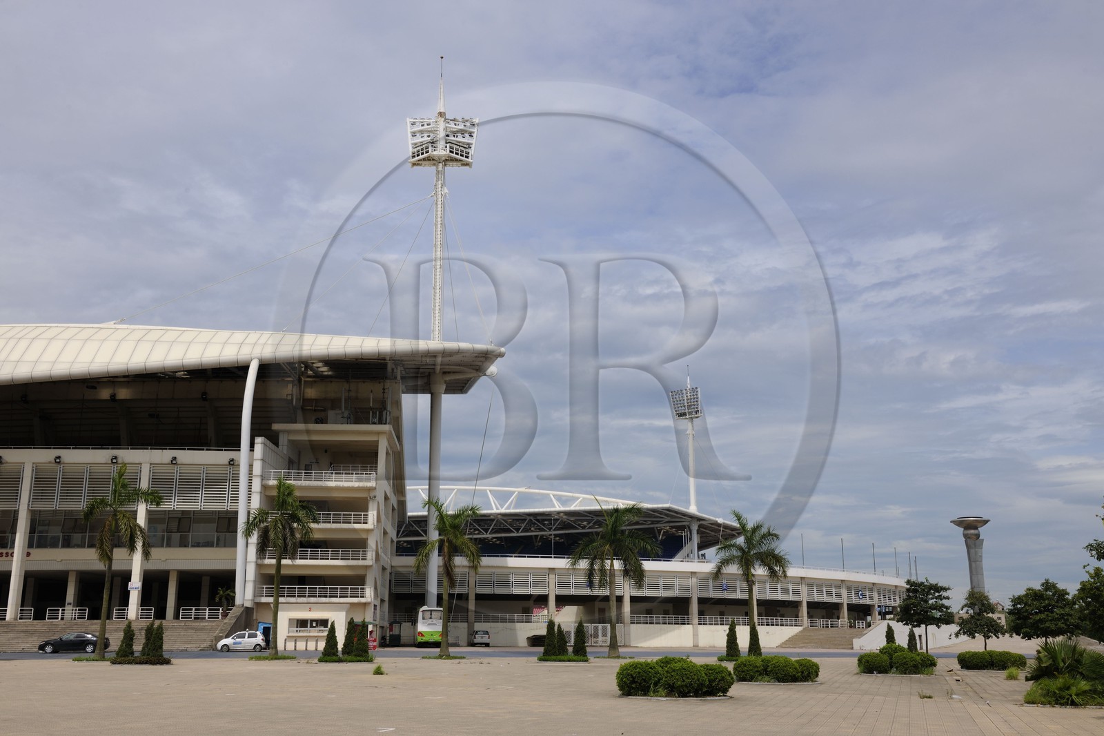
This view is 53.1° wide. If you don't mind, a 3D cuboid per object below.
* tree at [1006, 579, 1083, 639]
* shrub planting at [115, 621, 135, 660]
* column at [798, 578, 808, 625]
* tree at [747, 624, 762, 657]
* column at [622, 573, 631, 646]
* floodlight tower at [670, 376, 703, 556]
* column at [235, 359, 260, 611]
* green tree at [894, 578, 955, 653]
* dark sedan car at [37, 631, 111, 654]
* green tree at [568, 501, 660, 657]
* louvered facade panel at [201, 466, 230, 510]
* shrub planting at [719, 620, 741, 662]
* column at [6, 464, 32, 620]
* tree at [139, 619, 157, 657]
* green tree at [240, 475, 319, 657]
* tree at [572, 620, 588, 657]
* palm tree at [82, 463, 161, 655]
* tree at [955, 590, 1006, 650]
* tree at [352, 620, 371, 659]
[{"bbox_3d":[28.708,14.536,64.385,4.228,4.456,4.000,0,-13,0],"label":"tree"},{"bbox_3d":[-19.297,12.415,50.028,0.860,1.850,0.860,0,-14,0],"label":"shrub planting"},{"bbox_3d":[25.751,23.947,113.031,0.850,5.028,0.600,13,-18,-42],"label":"column"},{"bbox_3d":[9.976,13.522,54.416,0.760,1.750,0.760,0,-14,0],"label":"tree"},{"bbox_3d":[7.307,23.255,106.817,0.700,7.104,0.850,3,-14,-12],"label":"column"},{"bbox_3d":[30.281,28.631,238.587,7.200,57.267,3.200,-8,-15,29],"label":"floodlight tower"},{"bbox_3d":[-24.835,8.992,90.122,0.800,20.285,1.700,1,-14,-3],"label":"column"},{"bbox_3d":[21.475,14.344,63.609,3.330,4.468,3.200,0,-13,0],"label":"green tree"},{"bbox_3d":[-34.153,19.601,79.004,4.820,1.470,1.820,1,-14,-6],"label":"dark sedan car"},{"bbox_3d":[3.658,12.546,66.057,5.300,9.193,5.000,0,-13,0],"label":"green tree"},{"bbox_3d":[-27.349,9.761,89.917,1.963,3.533,0.150,1,-14,-6],"label":"louvered facade panel"},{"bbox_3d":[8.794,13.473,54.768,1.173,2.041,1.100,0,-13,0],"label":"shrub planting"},{"bbox_3d":[-44.443,14.490,92.401,0.680,12.850,0.780,1,-14,-3],"label":"column"},{"bbox_3d":[-18.702,12.670,51.236,0.800,1.920,0.800,0,-14,0],"label":"tree"},{"bbox_3d":[-16.408,11.837,66.436,4.600,10.748,4.600,0,-13,0],"label":"green tree"},{"bbox_3d":[1.433,13.917,56.768,0.780,2.153,0.780,0,-14,0],"label":"tree"},{"bbox_3d":[-22.991,10.185,58.181,4.150,10.150,4.100,0,-14,0],"label":"palm tree"},{"bbox_3d":[24.935,14.891,63.987,2.800,3.919,2.800,0,-14,0],"label":"tree"},{"bbox_3d":[-9.089,13.025,52.737,0.830,1.930,0.830,0,-14,0],"label":"tree"}]

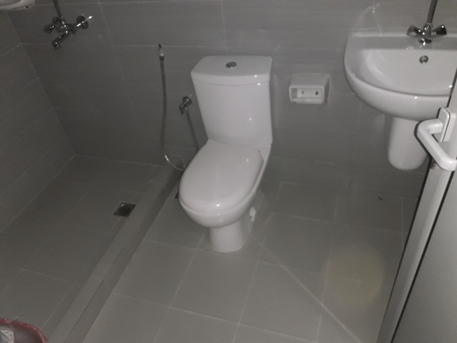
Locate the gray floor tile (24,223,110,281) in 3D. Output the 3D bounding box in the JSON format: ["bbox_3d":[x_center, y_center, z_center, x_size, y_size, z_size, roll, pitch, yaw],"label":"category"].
[{"bbox_3d":[-0.793,0.393,1.771,0.302,0.012,0.302,6,41,17],"label":"gray floor tile"}]

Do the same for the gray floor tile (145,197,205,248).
[{"bbox_3d":[-0.244,0.266,1.854,0.290,0.012,0.302,6,41,17],"label":"gray floor tile"}]

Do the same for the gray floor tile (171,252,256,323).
[{"bbox_3d":[-0.053,0.486,1.547,0.302,0.012,0.302,6,41,17],"label":"gray floor tile"}]

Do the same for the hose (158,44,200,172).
[{"bbox_3d":[-0.290,-0.300,1.884,0.236,0.707,0.103,6,41,17],"label":"hose"}]

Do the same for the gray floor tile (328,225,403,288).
[{"bbox_3d":[0.609,0.360,1.584,0.302,0.012,0.302,6,41,17],"label":"gray floor tile"}]

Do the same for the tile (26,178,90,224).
[{"bbox_3d":[-0.995,0.172,2.081,0.314,0.012,0.302,6,41,17],"label":"tile"}]

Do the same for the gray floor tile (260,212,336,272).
[{"bbox_3d":[0.323,0.329,1.674,0.302,0.012,0.302,6,41,17],"label":"gray floor tile"}]

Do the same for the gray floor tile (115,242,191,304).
[{"bbox_3d":[-0.334,0.455,1.636,0.290,0.012,0.302,6,41,17],"label":"gray floor tile"}]

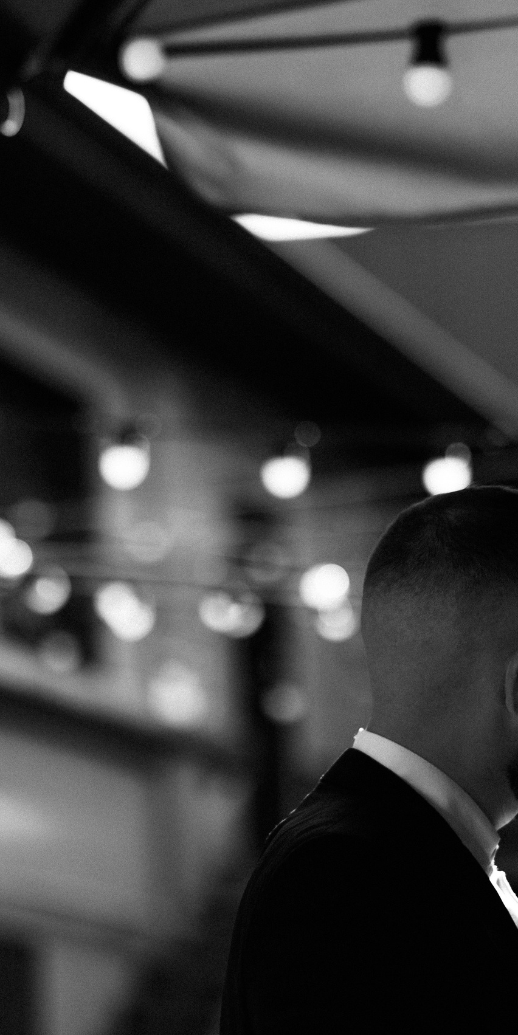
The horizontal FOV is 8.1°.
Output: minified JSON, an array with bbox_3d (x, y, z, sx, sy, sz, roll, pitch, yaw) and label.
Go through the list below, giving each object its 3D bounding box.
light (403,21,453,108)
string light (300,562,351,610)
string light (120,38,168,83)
[{"bbox_3d":[0.190,-0.509,4.120,0.050,0.095,0.050,-2,-9,3],"label":"light"},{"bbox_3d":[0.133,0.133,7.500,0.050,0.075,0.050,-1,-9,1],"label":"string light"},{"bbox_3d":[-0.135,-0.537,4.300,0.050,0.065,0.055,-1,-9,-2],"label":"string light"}]

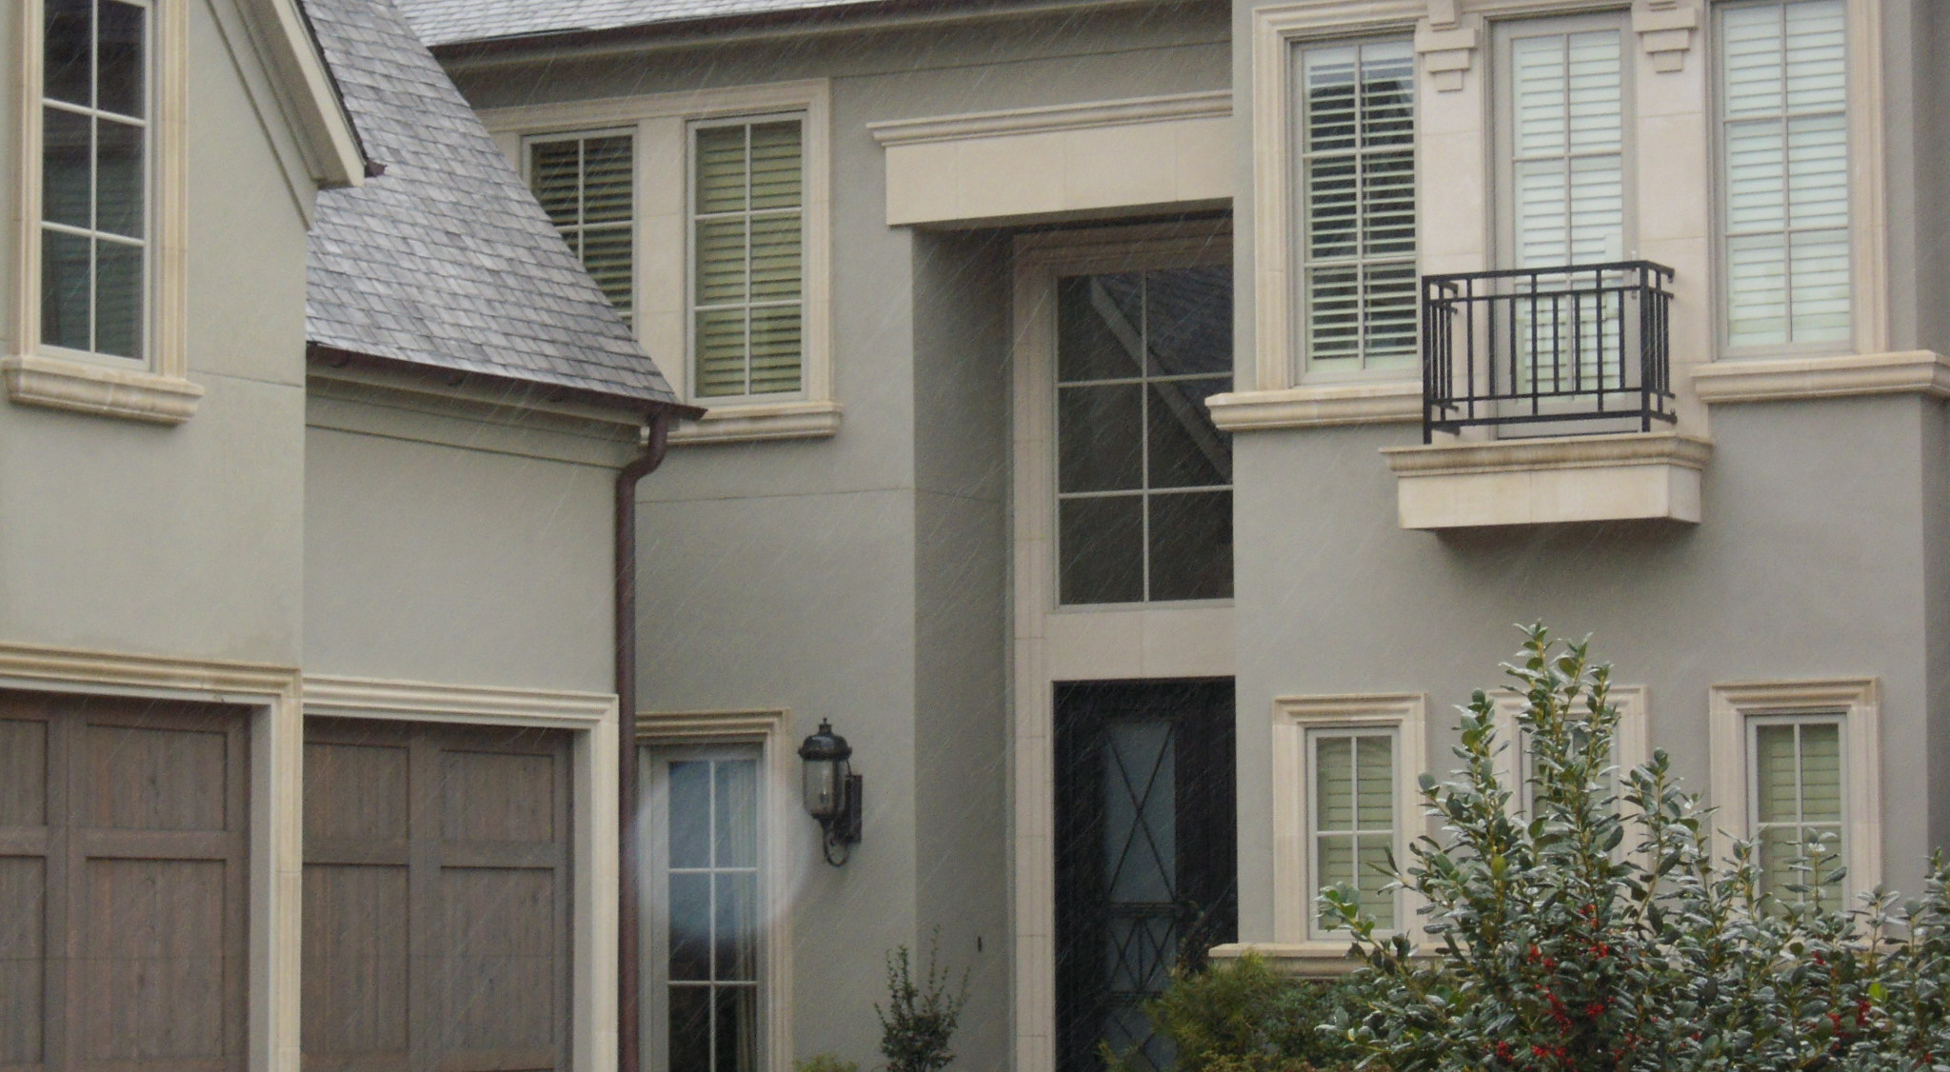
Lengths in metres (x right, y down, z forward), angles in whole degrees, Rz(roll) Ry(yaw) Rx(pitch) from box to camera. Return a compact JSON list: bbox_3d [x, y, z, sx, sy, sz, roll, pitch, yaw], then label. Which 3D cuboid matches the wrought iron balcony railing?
[{"bbox_3d":[3.135,-0.984,30.134,1.354,0.924,0.404,-3,-5,29],"label":"wrought iron balcony railing"}]

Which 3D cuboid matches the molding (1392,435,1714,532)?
[{"bbox_3d":[3.026,-0.266,29.175,1.689,0.429,0.520,-3,-5,29],"label":"molding"}]

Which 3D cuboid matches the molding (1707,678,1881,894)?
[{"bbox_3d":[4.378,1.482,29.511,0.945,1.415,0.121,-3,-5,29],"label":"molding"}]

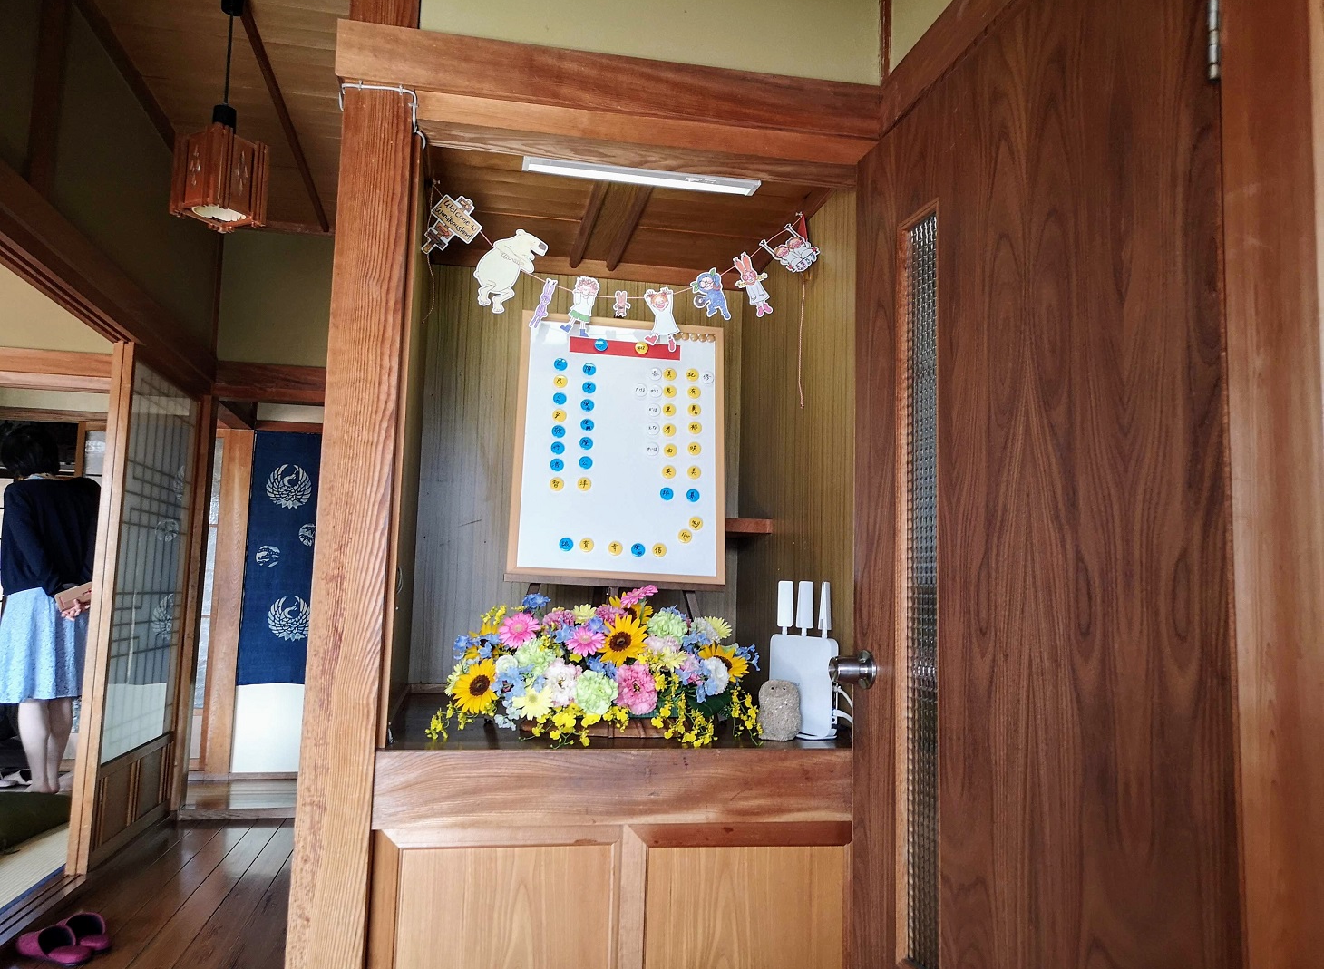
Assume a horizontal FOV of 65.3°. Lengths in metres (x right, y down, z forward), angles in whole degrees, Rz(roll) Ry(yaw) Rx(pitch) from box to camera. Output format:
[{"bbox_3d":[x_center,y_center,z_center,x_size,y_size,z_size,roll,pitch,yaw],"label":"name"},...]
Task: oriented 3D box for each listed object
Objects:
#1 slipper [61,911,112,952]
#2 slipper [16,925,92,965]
[{"bbox_3d":[-1.546,1.157,2.717,0.250,0.085,0.095,-2,-7,27],"label":"slipper"},{"bbox_3d":[-1.537,1.146,2.615,0.250,0.085,0.095,-1,-7,26],"label":"slipper"}]

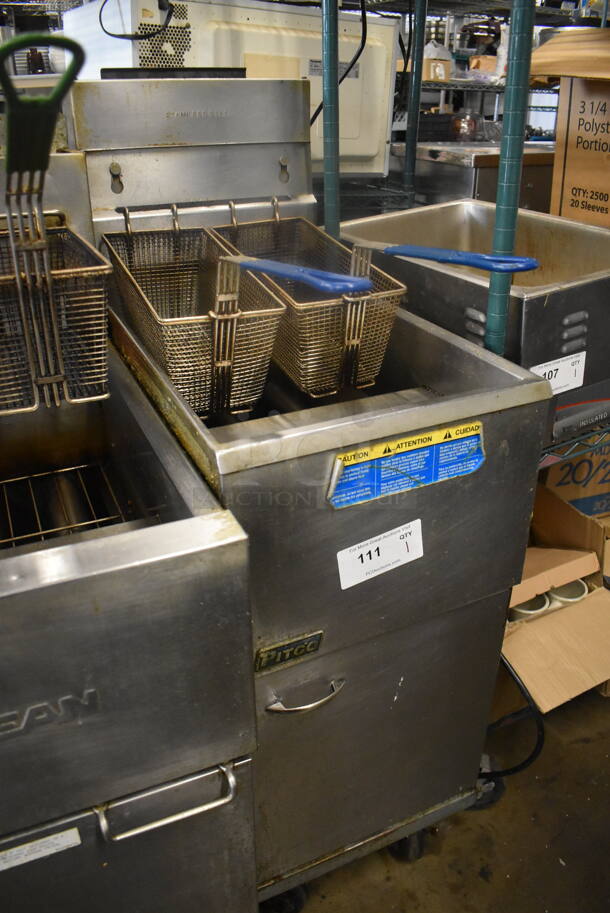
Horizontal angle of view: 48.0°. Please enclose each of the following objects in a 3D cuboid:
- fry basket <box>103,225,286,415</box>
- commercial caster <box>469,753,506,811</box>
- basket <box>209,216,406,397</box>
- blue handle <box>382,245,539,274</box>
[{"bbox_3d":[-0.174,-0.208,1.017,0.168,0.150,0.338,-12,38,-22],"label":"fry basket"},{"bbox_3d":[0.293,0.578,1.242,0.130,0.145,0.055,1,26,5],"label":"commercial caster"},{"bbox_3d":[-0.009,-0.241,1.065,0.168,0.150,0.338,-15,39,-20],"label":"basket"},{"bbox_3d":[0.146,-0.203,0.697,0.042,0.020,0.248,-13,23,-22],"label":"blue handle"}]

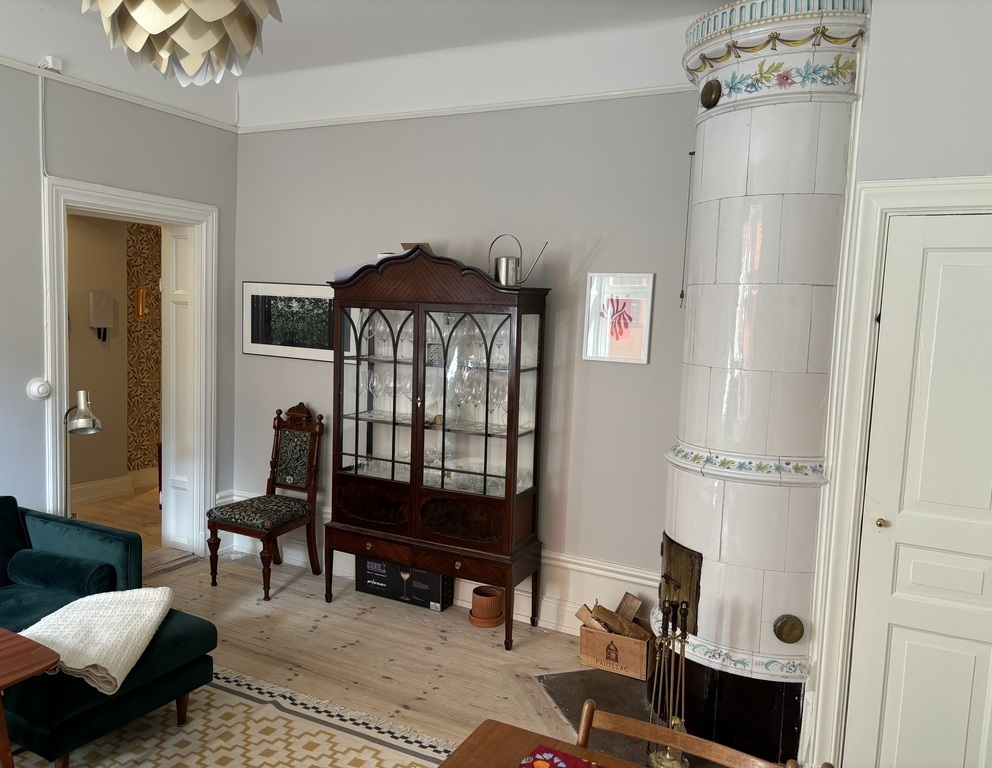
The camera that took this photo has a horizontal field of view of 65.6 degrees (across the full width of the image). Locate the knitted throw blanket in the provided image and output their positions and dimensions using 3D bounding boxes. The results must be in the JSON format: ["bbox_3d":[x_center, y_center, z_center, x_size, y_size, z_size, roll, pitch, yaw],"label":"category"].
[{"bbox_3d":[-1.487,0.934,2.800,0.410,0.174,0.682,1,6,-11],"label":"knitted throw blanket"}]

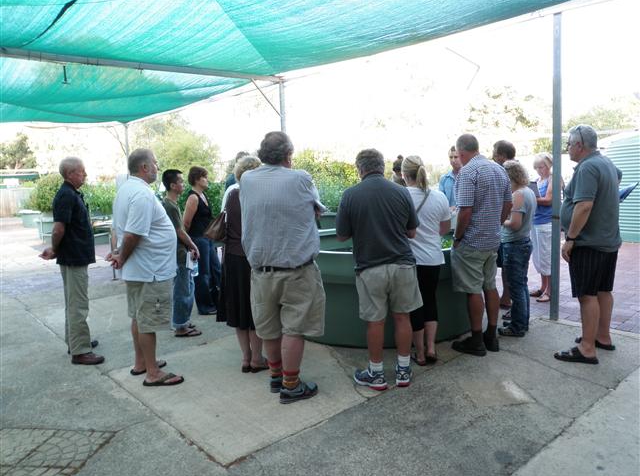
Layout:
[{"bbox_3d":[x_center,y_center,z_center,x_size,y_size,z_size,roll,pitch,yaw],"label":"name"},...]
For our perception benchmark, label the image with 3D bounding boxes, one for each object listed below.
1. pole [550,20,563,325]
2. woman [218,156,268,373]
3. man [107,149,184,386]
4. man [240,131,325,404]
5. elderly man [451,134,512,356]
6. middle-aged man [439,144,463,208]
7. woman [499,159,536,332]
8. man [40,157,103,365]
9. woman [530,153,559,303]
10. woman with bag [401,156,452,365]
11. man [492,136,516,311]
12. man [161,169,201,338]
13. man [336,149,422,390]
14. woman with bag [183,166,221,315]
[{"bbox_3d":[2.248,-0.635,4.929,0.080,2.904,0.080,1,7,26],"label":"pole"},{"bbox_3d":[-0.546,0.226,4.070,0.420,1.660,0.500,-8,9,-41],"label":"woman"},{"bbox_3d":[-1.304,0.212,3.892,0.560,1.739,0.500,-5,7,-22],"label":"man"},{"bbox_3d":[-0.254,0.186,3.504,0.580,1.792,0.440,1,7,26],"label":"man"},{"bbox_3d":[1.310,0.047,4.252,0.540,1.777,0.420,-6,8,-32],"label":"elderly man"},{"bbox_3d":[1.490,-0.095,5.650,0.500,1.760,0.400,1,7,27],"label":"middle-aged man"},{"bbox_3d":[1.810,0.081,4.745,0.400,1.558,0.420,1,7,30],"label":"woman"},{"bbox_3d":[-2.138,0.203,4.454,0.540,1.750,0.500,-4,7,-15],"label":"man"},{"bbox_3d":[2.591,-0.117,5.922,0.420,1.650,0.460,-4,7,-17],"label":"woman"},{"bbox_3d":[0.821,0.172,4.029,0.460,1.617,0.380,-4,7,-13],"label":"woman with bag"},{"bbox_3d":[1.961,-0.140,5.532,0.400,1.806,0.500,0,7,22],"label":"man"},{"bbox_3d":[-1.388,0.144,5.115,0.420,1.650,0.480,-4,7,-10],"label":"man"},{"bbox_3d":[0.421,0.219,3.661,0.600,1.690,0.450,-3,7,-7],"label":"man"},{"bbox_3d":[-1.323,0.042,5.829,0.380,1.680,0.460,-1,7,13],"label":"woman with bag"}]

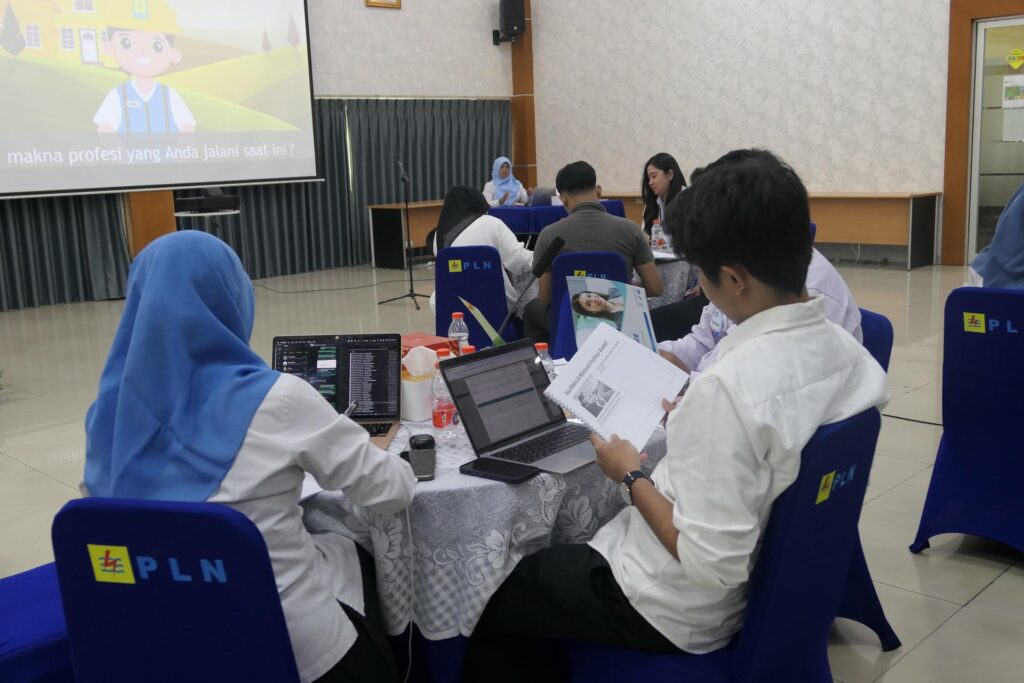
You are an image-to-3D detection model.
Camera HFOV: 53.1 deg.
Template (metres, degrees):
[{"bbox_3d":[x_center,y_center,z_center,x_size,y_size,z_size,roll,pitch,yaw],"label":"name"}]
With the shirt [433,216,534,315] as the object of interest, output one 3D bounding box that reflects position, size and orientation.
[{"bbox_3d":[-0.132,-0.410,5.590,0.500,0.560,0.420,1,11,16],"label":"shirt"}]

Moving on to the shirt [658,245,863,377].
[{"bbox_3d":[0.627,0.048,2.853,0.550,0.600,0.480,-5,11,-13],"label":"shirt"}]

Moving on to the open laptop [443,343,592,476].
[{"bbox_3d":[0.071,0.129,2.169,0.314,0.200,0.304,7,14,39],"label":"open laptop"}]

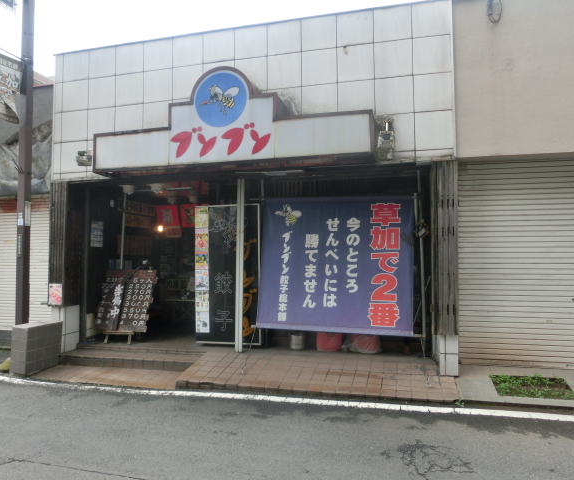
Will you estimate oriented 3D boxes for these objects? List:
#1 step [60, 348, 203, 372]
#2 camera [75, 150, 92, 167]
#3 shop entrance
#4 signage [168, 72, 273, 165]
[{"bbox_3d":[-2.152,1.648,6.076,2.034,0.123,0.436,-1,-3,15],"label":"step"},{"bbox_3d":[-2.708,-1.078,5.905,0.162,0.202,0.180,-1,-3,15],"label":"camera"},{"bbox_3d":[-0.666,0.346,6.018,5.013,2.380,0.585,-1,-3,15],"label":"shop entrance"},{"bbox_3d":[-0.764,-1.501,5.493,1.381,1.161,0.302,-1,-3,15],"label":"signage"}]

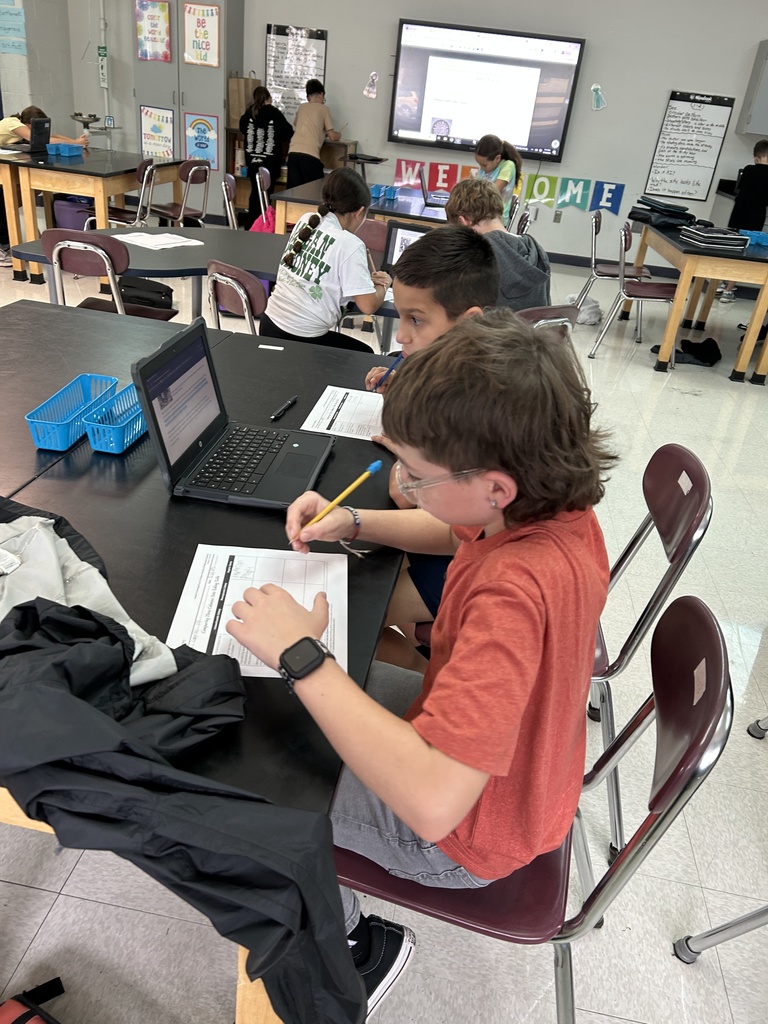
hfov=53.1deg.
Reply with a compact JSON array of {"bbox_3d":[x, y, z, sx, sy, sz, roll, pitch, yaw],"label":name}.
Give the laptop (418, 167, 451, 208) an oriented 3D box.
[{"bbox_3d":[0.390,-2.192,5.221,0.260,0.220,0.305,8,28,3],"label":"laptop"}]

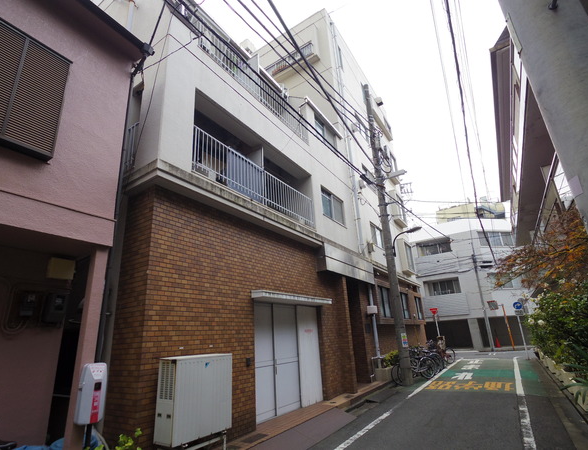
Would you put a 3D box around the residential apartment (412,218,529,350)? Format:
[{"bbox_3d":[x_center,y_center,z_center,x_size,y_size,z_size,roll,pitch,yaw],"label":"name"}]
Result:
[{"bbox_3d":[13.941,4.874,24.979,8.600,9.200,7.200,-12,-21,25],"label":"residential apartment"}]

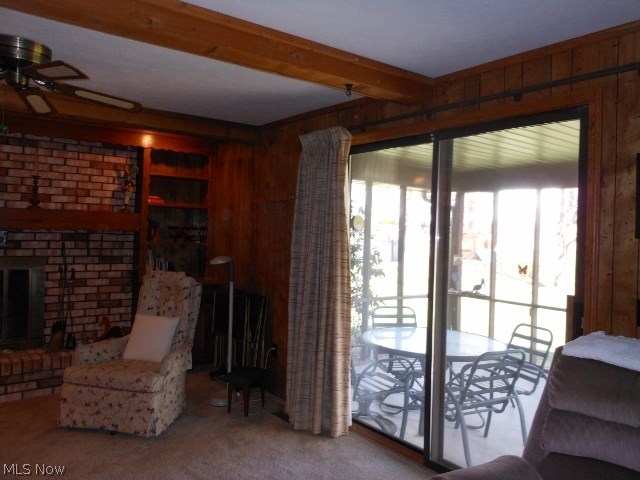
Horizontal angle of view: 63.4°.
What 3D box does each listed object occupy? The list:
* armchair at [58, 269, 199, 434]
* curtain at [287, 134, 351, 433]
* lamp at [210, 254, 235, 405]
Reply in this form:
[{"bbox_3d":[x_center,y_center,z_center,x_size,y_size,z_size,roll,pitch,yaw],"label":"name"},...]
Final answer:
[{"bbox_3d":[-1.393,0.837,3.989,0.730,1.050,0.850,2,1,10],"label":"armchair"},{"bbox_3d":[-0.019,0.288,3.835,0.220,2.180,0.520,1,1,-37],"label":"curtain"},{"bbox_3d":[-0.811,0.748,4.342,0.200,1.250,0.170,1,1,-14],"label":"lamp"}]

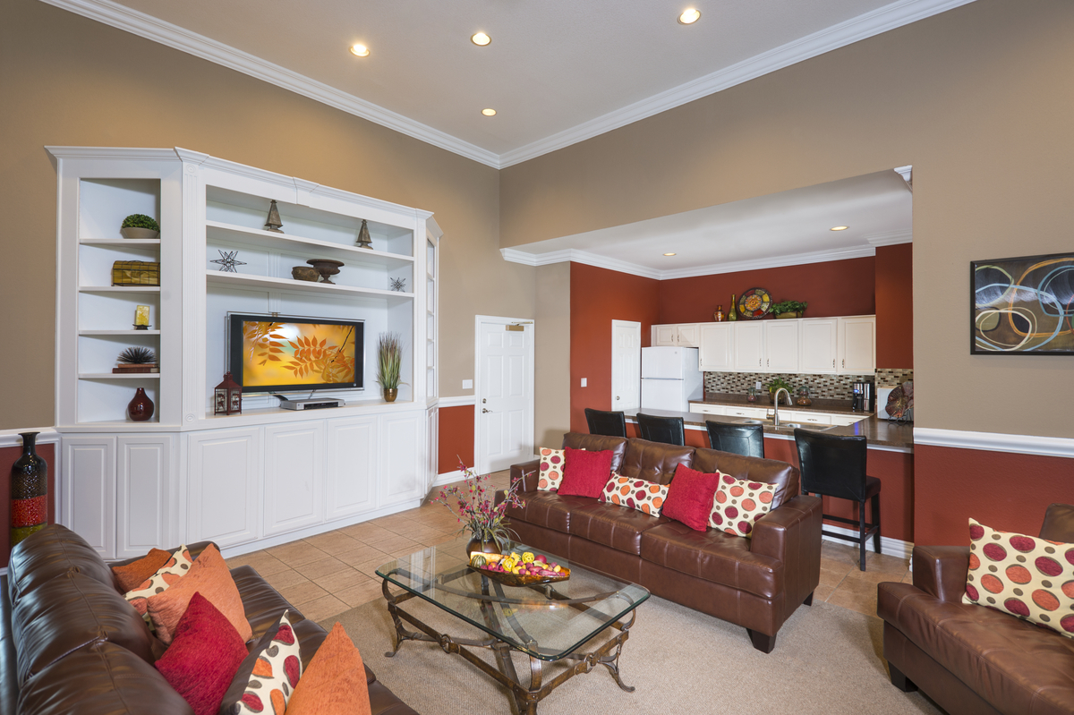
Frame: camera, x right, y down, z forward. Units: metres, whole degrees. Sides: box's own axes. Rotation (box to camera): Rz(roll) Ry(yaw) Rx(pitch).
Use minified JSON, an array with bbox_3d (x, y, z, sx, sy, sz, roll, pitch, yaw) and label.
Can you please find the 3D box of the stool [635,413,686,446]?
[{"bbox_3d":[1.350,1.064,5.020,0.487,1.000,0.562,0,0,43],"label":"stool"}]

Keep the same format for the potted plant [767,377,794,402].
[{"bbox_3d":[3.441,0.464,7.178,0.360,0.390,0.340,0,0,42],"label":"potted plant"}]

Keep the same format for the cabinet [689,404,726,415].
[{"bbox_3d":[2.722,1.121,7.714,0.550,0.860,0.620,0,0,42],"label":"cabinet"}]

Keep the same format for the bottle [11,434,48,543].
[{"bbox_3d":[-3.485,1.040,3.479,0.176,1.055,0.176,0,0,43],"label":"bottle"}]

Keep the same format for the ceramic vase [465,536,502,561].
[{"bbox_3d":[-0.289,1.027,2.783,0.195,0.155,0.195,0,0,0],"label":"ceramic vase"}]

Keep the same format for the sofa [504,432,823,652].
[{"bbox_3d":[0.738,1.115,3.689,2.180,0.890,0.920,0,0,44],"label":"sofa"}]

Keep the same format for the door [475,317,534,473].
[{"bbox_3d":[-0.421,0.507,7.008,0.100,2.105,1.110,0,0,43],"label":"door"}]

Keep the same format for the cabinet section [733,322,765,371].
[{"bbox_3d":[3.268,-0.157,7.668,0.457,0.764,0.330,0,0,42],"label":"cabinet section"}]

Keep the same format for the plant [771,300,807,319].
[{"bbox_3d":[3.588,-0.674,7.210,0.460,0.273,0.220,0,0,43],"label":"plant"}]

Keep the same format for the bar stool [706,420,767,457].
[{"bbox_3d":[1.835,1.059,4.475,0.480,1.000,0.550,0,0,42],"label":"bar stool"}]

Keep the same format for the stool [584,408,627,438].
[{"bbox_3d":[0.883,1.063,5.449,0.487,1.000,0.562,0,0,43],"label":"stool"}]

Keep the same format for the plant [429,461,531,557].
[{"bbox_3d":[-0.311,0.825,2.783,0.470,0.560,0.500,0,0,0],"label":"plant"}]

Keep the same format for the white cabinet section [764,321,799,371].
[{"bbox_3d":[3.613,-0.157,7.353,0.477,0.764,0.330,0,0,42],"label":"white cabinet section"}]

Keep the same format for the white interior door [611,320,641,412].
[{"bbox_3d":[1.412,0.487,8.027,0.090,2.120,0.850,0,0,42],"label":"white interior door"}]

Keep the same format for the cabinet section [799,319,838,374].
[{"bbox_3d":[3.964,-0.156,7.032,0.475,0.764,0.330,0,0,42],"label":"cabinet section"}]

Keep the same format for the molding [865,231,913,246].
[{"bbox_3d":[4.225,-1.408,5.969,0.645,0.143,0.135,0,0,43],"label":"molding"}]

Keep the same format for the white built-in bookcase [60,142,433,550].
[{"bbox_3d":[-2.074,0.020,4.690,0.730,3.060,3.465,0,0,42],"label":"white built-in bookcase"}]

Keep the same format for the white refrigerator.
[{"bbox_3d":[2.185,0.706,8.181,0.725,1.703,0.750,0,0,43],"label":"white refrigerator"}]

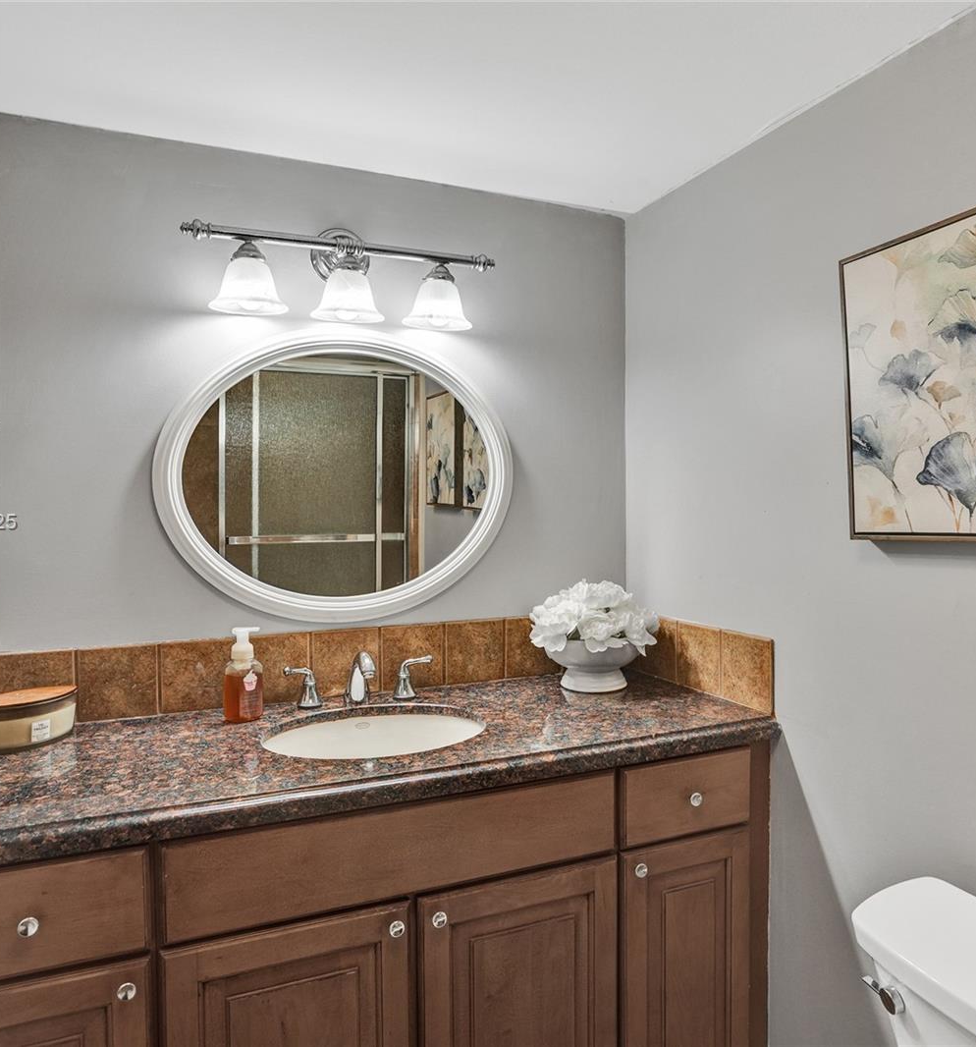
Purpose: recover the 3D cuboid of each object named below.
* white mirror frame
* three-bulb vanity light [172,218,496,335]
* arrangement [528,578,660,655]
[{"bbox_3d":[-0.315,-0.104,1.586,0.805,0.655,0.040,0,0,-23],"label":"white mirror frame"},{"bbox_3d":[-0.300,-0.548,1.512,0.665,0.230,0.183,0,0,-23],"label":"three-bulb vanity light"},{"bbox_3d":[0.254,0.226,1.695,0.285,0.170,0.260,0,0,0],"label":"arrangement"}]

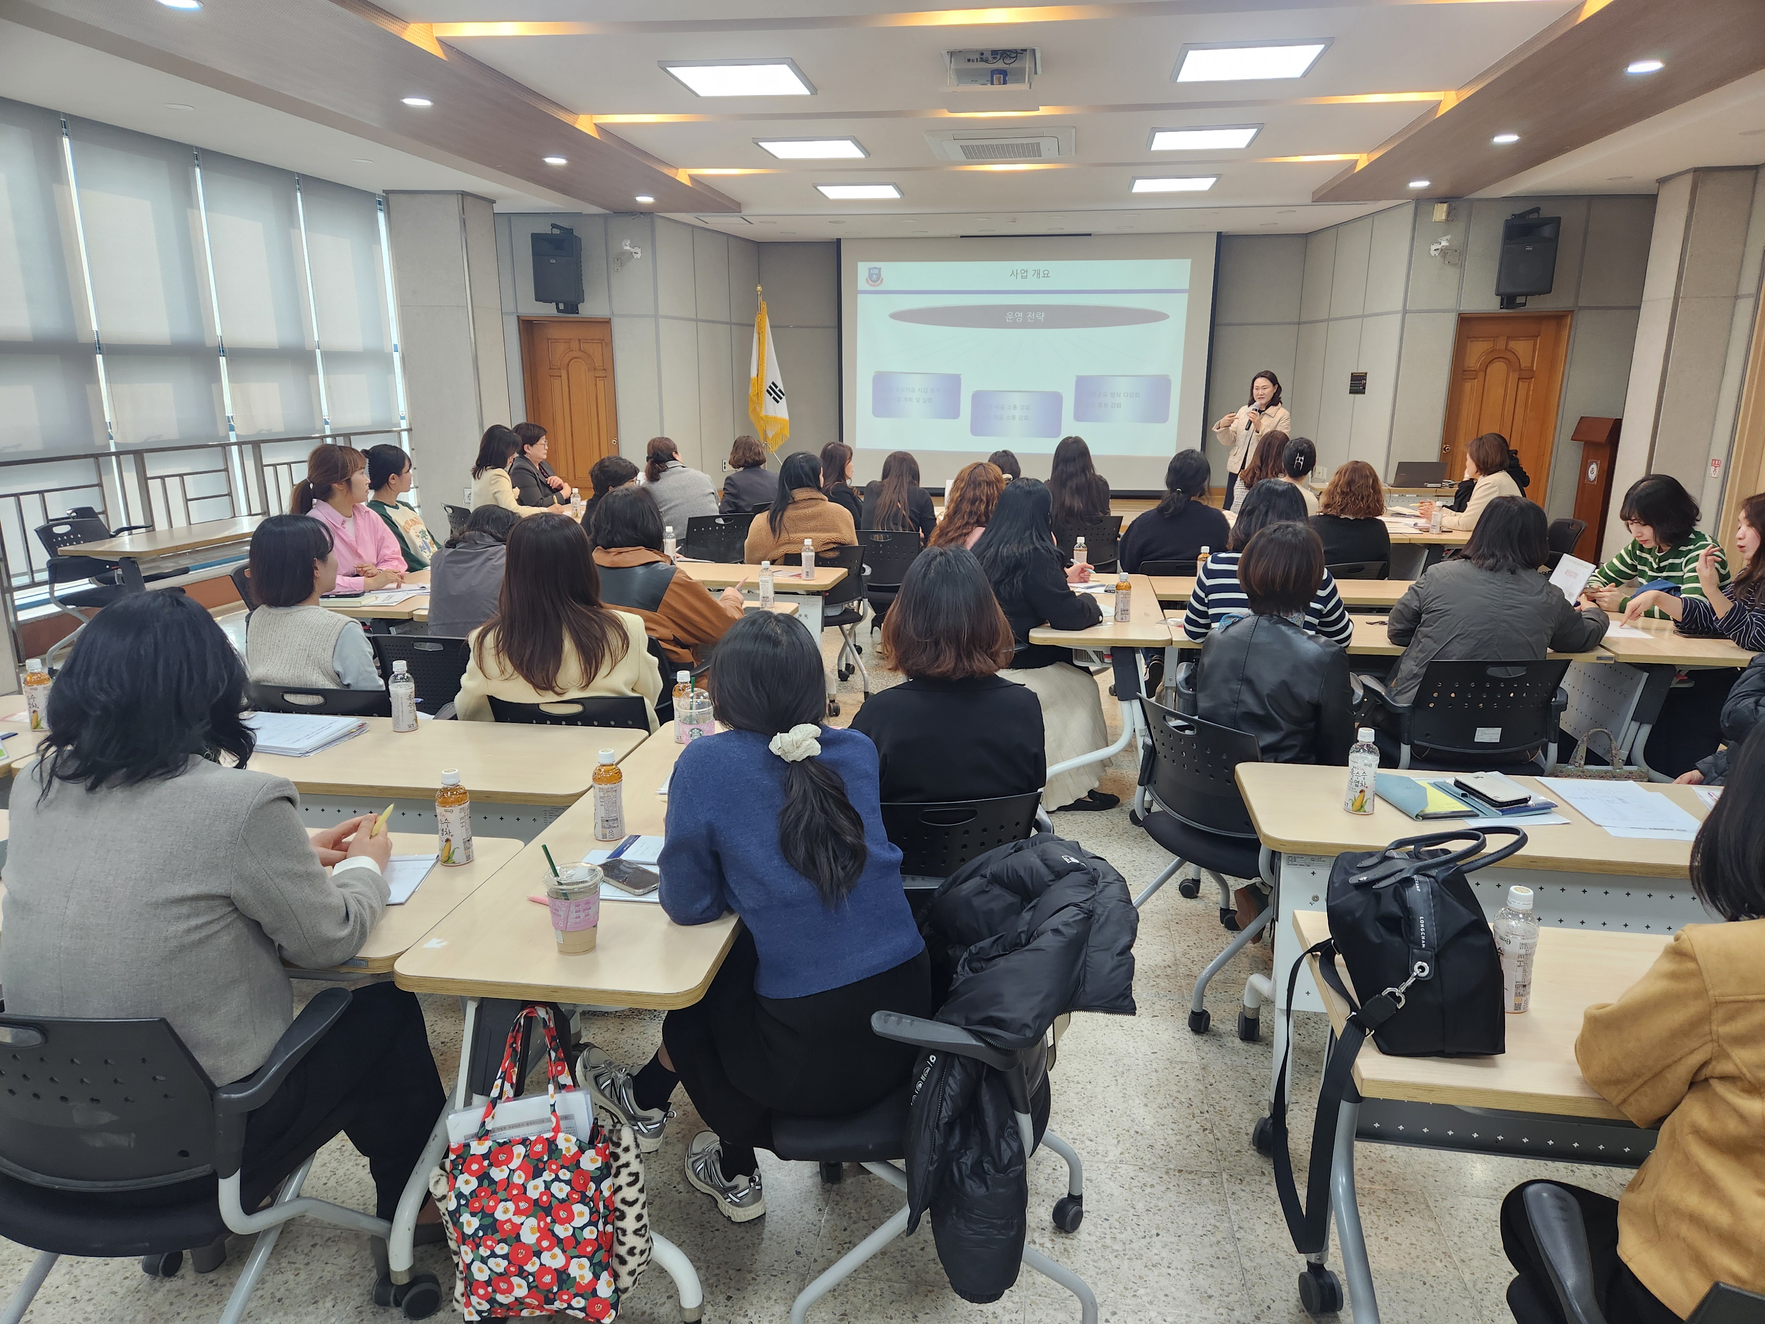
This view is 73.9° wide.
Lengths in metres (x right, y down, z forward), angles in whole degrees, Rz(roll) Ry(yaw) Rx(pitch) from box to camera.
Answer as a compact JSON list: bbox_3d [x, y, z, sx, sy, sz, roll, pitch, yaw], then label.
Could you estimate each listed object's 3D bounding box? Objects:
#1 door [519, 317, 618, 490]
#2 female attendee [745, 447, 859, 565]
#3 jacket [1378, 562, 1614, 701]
[{"bbox_3d":[-2.812,-2.014,10.655,0.880,2.130,0.100,0,14,2],"label":"door"},{"bbox_3d":[-0.421,-0.471,6.136,0.540,1.260,0.720,0,14,0],"label":"female attendee"},{"bbox_3d":[1.971,-0.032,3.793,0.680,0.620,0.500,4,14,15],"label":"jacket"}]

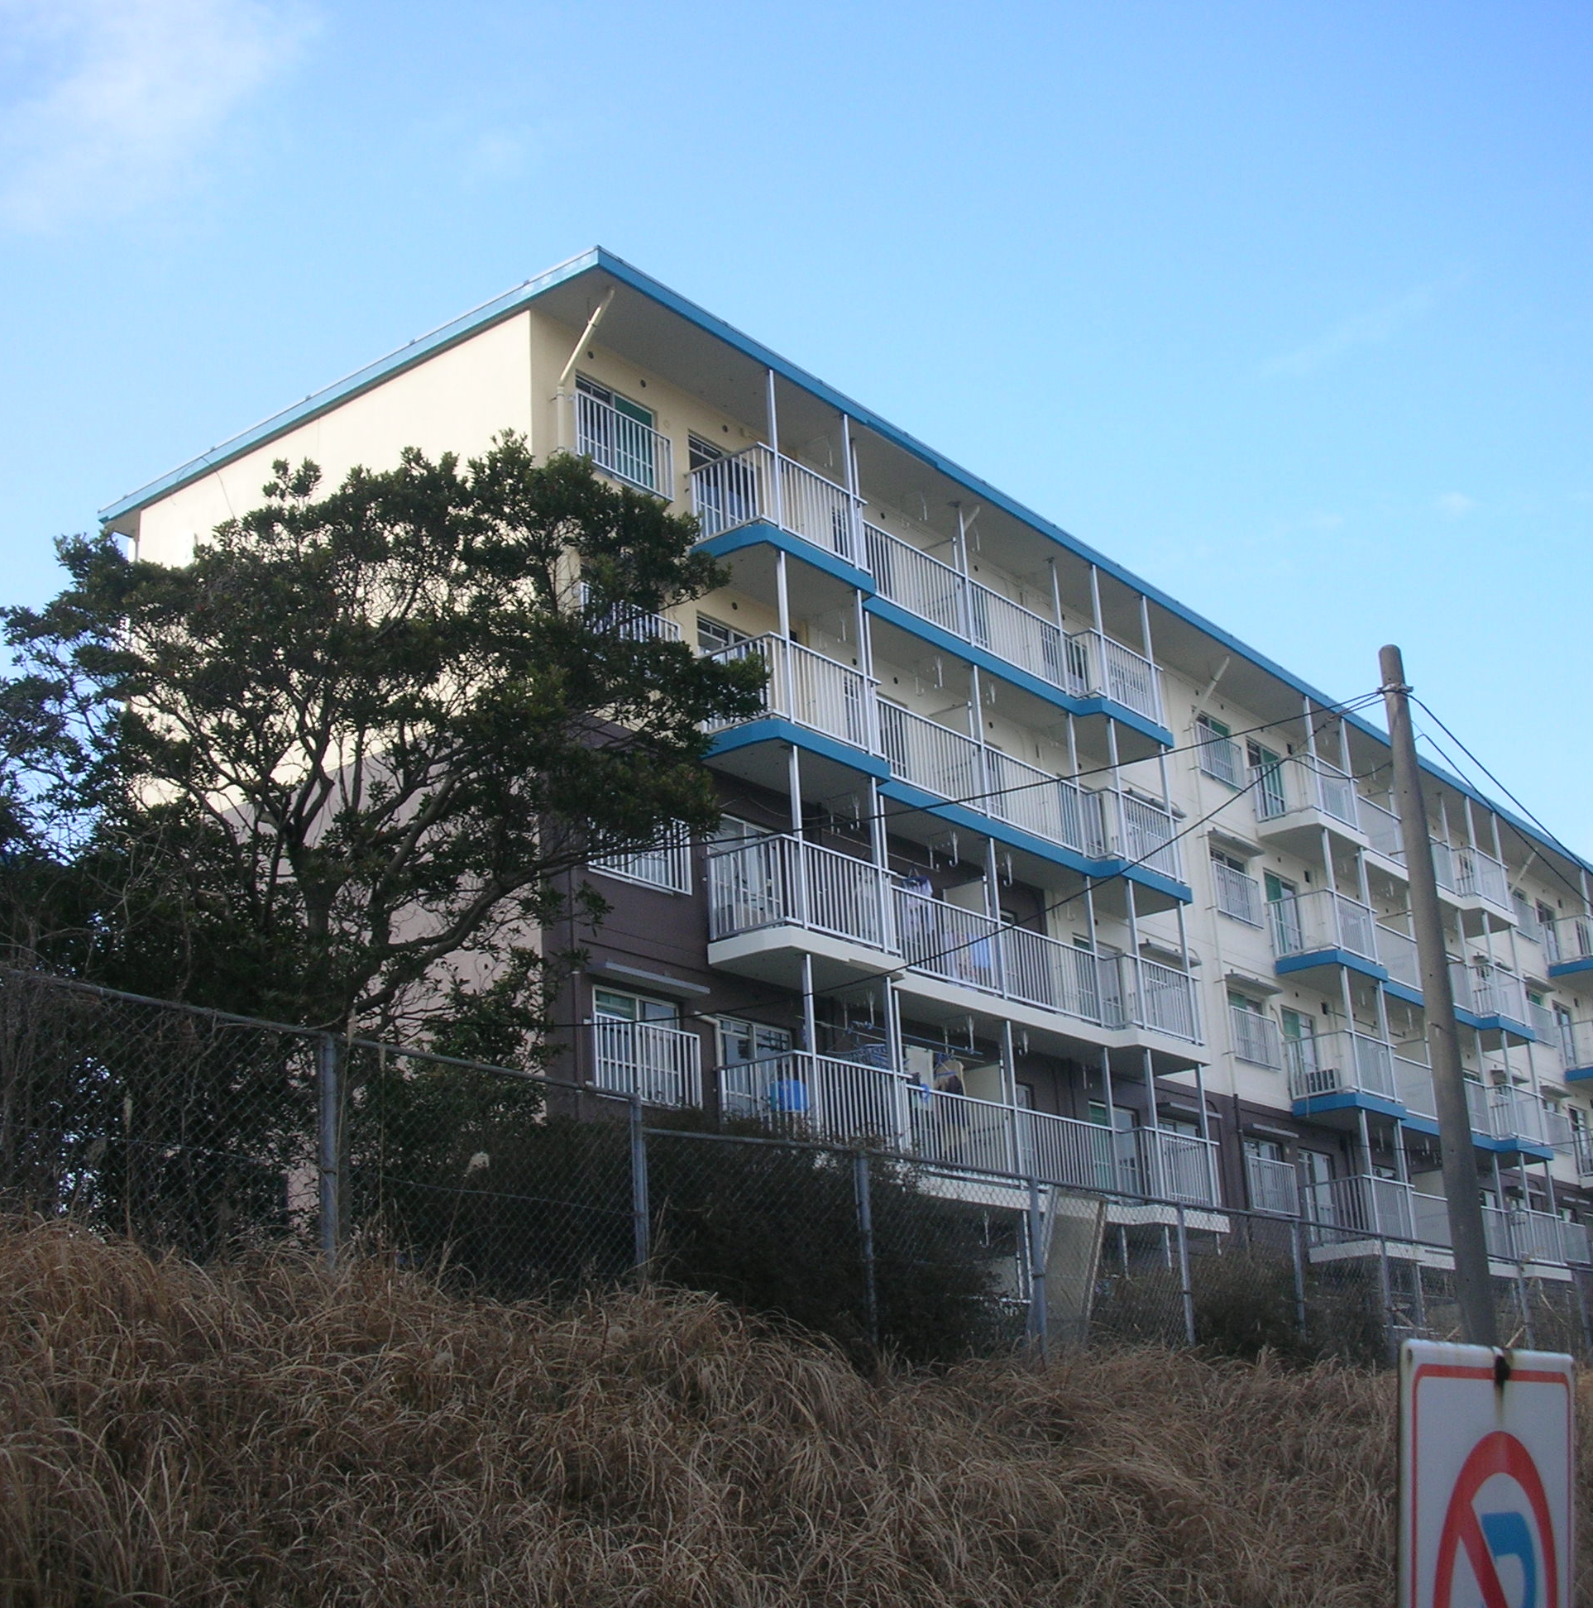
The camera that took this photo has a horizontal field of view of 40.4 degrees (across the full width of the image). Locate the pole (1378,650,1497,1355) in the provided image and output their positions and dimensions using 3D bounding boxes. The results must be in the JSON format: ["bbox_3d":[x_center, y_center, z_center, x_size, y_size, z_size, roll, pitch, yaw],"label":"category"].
[{"bbox_3d":[4.281,1.902,14.234,0.230,6.300,0.230,-7,-18,16],"label":"pole"}]

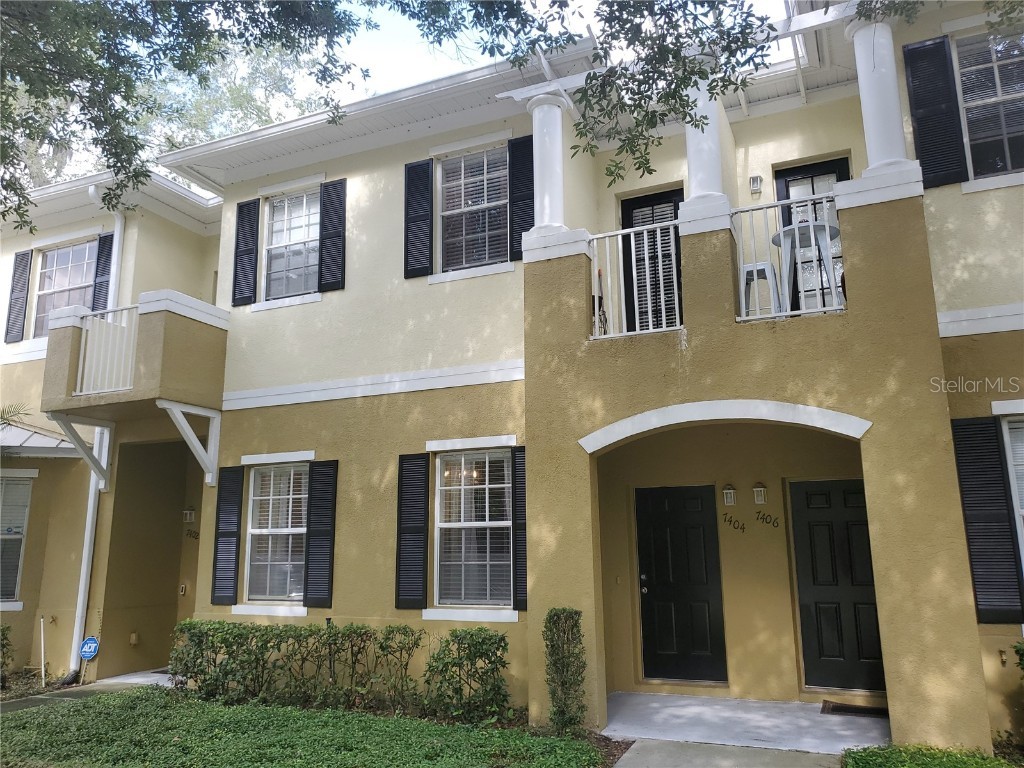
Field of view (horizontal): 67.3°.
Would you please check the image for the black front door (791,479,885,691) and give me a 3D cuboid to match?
[{"bbox_3d":[3.340,1.984,7.693,0.905,2.017,0.045,-6,-12,23],"label":"black front door"}]

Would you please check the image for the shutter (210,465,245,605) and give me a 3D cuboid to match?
[{"bbox_3d":[-3.424,1.823,9.288,0.388,1.632,0.050,-6,-13,23],"label":"shutter"}]

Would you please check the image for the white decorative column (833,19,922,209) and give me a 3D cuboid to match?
[{"bbox_3d":[3.052,-2.250,6.577,0.643,1.663,0.410,-6,-12,23],"label":"white decorative column"}]

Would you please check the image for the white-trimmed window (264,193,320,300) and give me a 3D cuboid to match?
[{"bbox_3d":[-2.691,-1.739,9.621,0.940,1.385,0.080,-6,-12,23],"label":"white-trimmed window"}]

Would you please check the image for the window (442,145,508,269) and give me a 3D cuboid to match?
[{"bbox_3d":[-0.400,-1.960,8.646,0.940,1.388,0.080,-6,-12,23],"label":"window"}]

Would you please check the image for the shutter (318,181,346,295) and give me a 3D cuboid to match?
[{"bbox_3d":[-2.142,-1.780,9.240,0.373,1.392,0.040,-6,-12,23],"label":"shutter"}]

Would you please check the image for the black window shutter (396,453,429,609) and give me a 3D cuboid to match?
[{"bbox_3d":[-1.062,1.578,8.294,0.377,1.640,0.050,-6,-13,23],"label":"black window shutter"}]

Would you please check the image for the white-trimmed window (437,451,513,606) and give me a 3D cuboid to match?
[{"bbox_3d":[-0.402,1.521,8.119,0.919,1.613,0.100,-6,-13,23],"label":"white-trimmed window"}]

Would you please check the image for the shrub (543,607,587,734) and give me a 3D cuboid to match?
[{"bbox_3d":[0.448,2.396,6.417,0.347,1.005,0.340,-6,-12,23],"label":"shrub"}]

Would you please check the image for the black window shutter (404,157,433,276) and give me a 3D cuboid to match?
[{"bbox_3d":[-1.083,-1.933,8.999,0.370,1.438,0.050,-6,-13,23],"label":"black window shutter"}]

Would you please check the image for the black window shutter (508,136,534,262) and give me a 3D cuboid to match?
[{"bbox_3d":[0.155,-2.001,8.264,0.370,1.396,0.040,-6,-12,23],"label":"black window shutter"}]

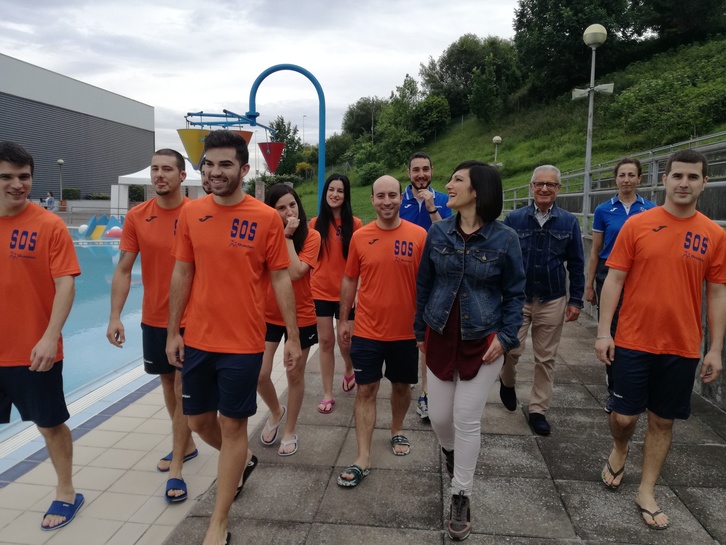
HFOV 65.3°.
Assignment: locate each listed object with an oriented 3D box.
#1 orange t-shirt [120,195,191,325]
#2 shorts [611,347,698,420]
[{"bbox_3d":[-1.002,-0.060,2.950,0.490,0.680,0.280,0,7,-3],"label":"orange t-shirt"},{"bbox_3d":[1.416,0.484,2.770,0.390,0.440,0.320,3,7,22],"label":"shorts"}]

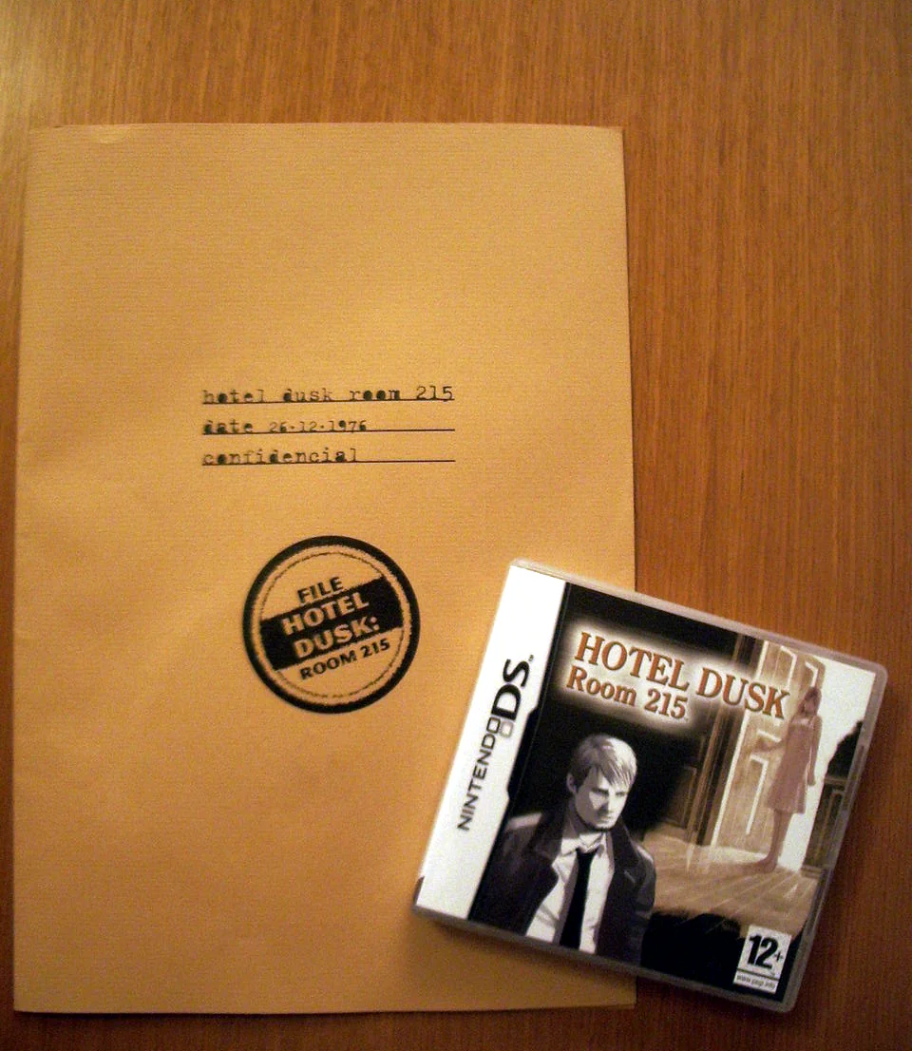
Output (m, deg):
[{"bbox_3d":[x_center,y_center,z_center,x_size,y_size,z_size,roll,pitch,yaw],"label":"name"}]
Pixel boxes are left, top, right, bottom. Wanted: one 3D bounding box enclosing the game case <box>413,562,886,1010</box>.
[{"bbox_3d":[0.068,0.090,0.430,0.136,0.018,0.124,16,87,-2],"label":"game case"}]

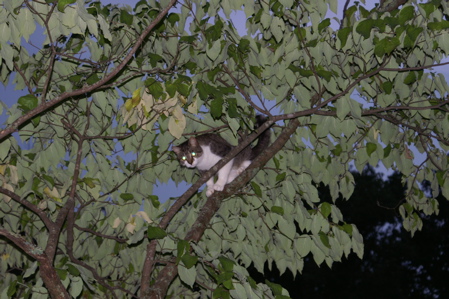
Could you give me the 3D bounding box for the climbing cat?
[{"bbox_3d":[-0.012,0.027,5.100,0.180,0.340,0.440,-19,-28,40],"label":"climbing cat"}]

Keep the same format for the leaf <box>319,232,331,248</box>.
[{"bbox_3d":[0.390,0.354,5.100,0.048,0.066,0.030,0,-21,0],"label":"leaf"}]

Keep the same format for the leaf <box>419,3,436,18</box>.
[{"bbox_3d":[0.775,-0.531,5.000,0.071,0.064,0.030,0,-21,0],"label":"leaf"}]

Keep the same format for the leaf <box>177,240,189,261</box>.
[{"bbox_3d":[-0.152,0.366,4.750,0.045,0.076,0.030,0,-21,0],"label":"leaf"}]

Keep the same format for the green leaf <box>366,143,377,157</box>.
[{"bbox_3d":[0.590,0.000,5.250,0.041,0.059,0.030,0,-21,0],"label":"green leaf"}]

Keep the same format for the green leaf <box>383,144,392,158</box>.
[{"bbox_3d":[0.654,0.008,5.250,0.041,0.059,0.030,0,-21,0],"label":"green leaf"}]

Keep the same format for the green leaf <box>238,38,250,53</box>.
[{"bbox_3d":[0.078,-0.405,5.100,0.048,0.057,0.030,0,-21,0],"label":"green leaf"}]

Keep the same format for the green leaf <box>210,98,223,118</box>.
[{"bbox_3d":[-0.030,-0.152,4.850,0.046,0.078,0.030,0,-21,0],"label":"green leaf"}]

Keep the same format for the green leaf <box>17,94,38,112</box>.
[{"bbox_3d":[-0.741,-0.174,4.950,0.078,0.071,0.030,0,-21,0],"label":"green leaf"}]

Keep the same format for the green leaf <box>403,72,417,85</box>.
[{"bbox_3d":[0.728,-0.279,5.150,0.057,0.050,0.030,0,-21,0],"label":"green leaf"}]

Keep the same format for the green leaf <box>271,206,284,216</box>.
[{"bbox_3d":[0.204,0.239,5.050,0.056,0.041,0.030,0,-21,0],"label":"green leaf"}]

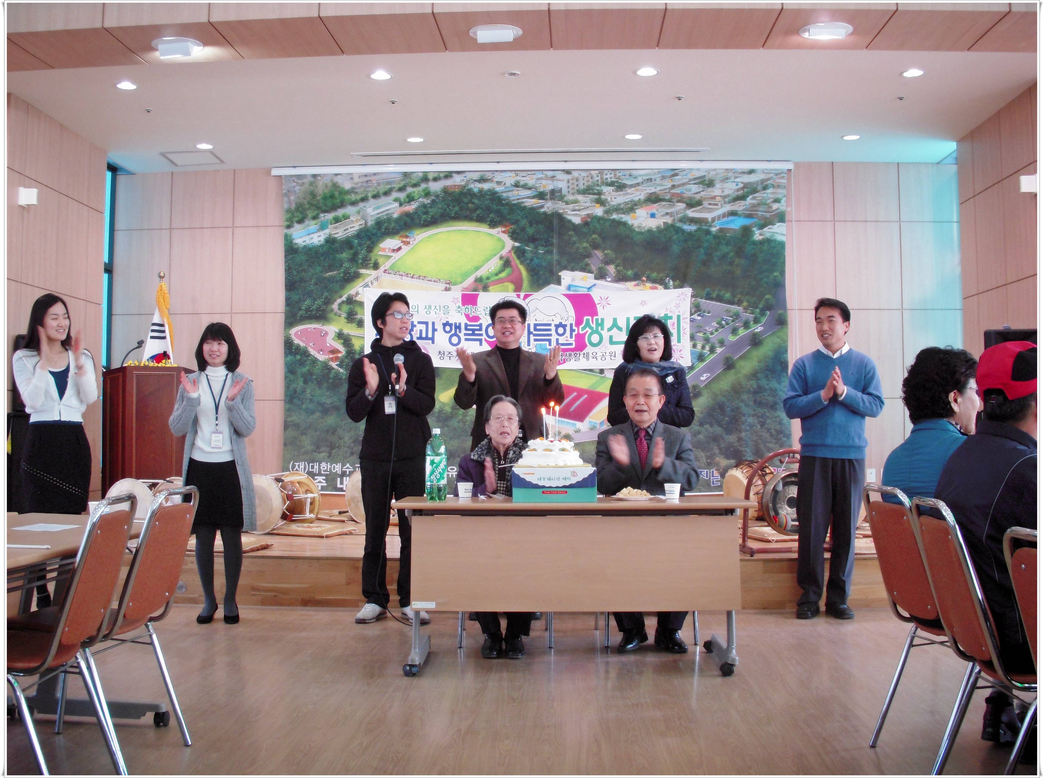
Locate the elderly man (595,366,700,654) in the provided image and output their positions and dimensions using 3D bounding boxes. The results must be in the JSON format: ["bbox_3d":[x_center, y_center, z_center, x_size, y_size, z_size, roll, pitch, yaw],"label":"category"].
[{"bbox_3d":[0.600,0.555,5.500,0.510,1.320,0.630,0,-2,5],"label":"elderly man"}]

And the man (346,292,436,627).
[{"bbox_3d":[-0.690,0.371,6.000,0.475,1.745,0.420,0,-2,-6],"label":"man"}]

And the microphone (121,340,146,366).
[{"bbox_3d":[-2.872,-0.257,8.468,0.200,0.210,0.080,1,-3,-30],"label":"microphone"}]

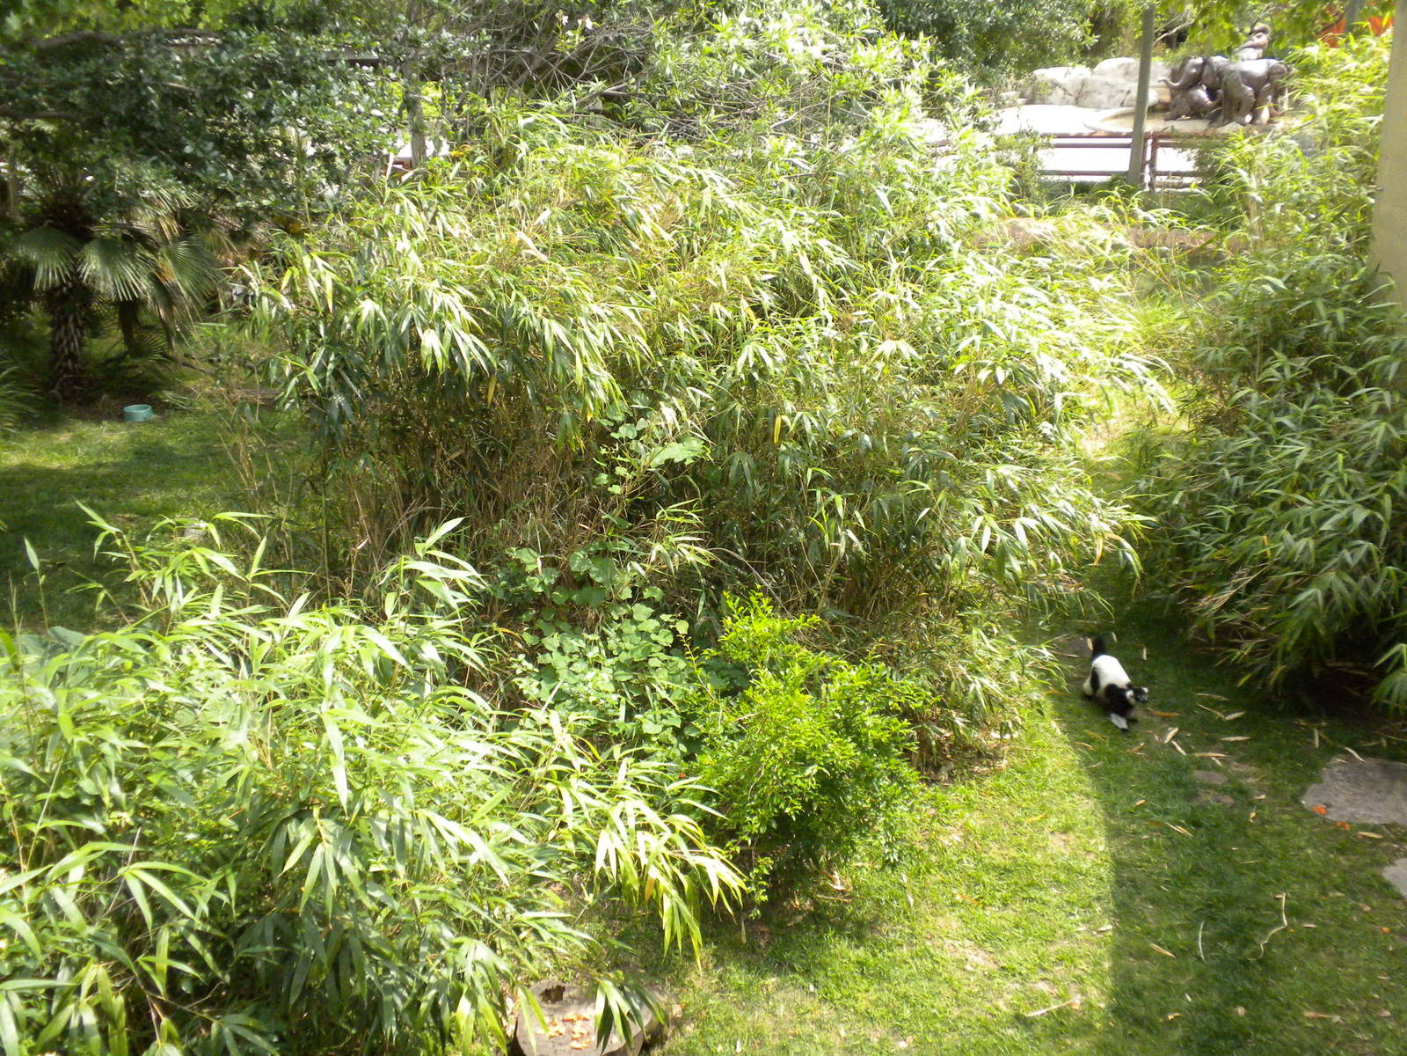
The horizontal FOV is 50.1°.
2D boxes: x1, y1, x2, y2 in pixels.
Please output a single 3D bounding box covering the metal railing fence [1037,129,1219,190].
[{"bbox_3d":[8.605,-7.457,30.500,3.700,1.170,0.300,0,19,0],"label":"metal railing fence"}]

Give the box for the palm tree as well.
[{"bbox_3d":[-5.994,-2.405,15.200,2.250,2.400,2.100,0,19,0],"label":"palm tree"}]

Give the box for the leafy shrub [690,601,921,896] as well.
[{"bbox_3d":[0.445,0.950,6.720,1.050,1.220,1.000,0,19,0],"label":"leafy shrub"}]

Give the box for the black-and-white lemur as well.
[{"bbox_3d":[2.293,0.881,8.400,0.230,0.360,0.620,-10,21,-26],"label":"black-and-white lemur"}]

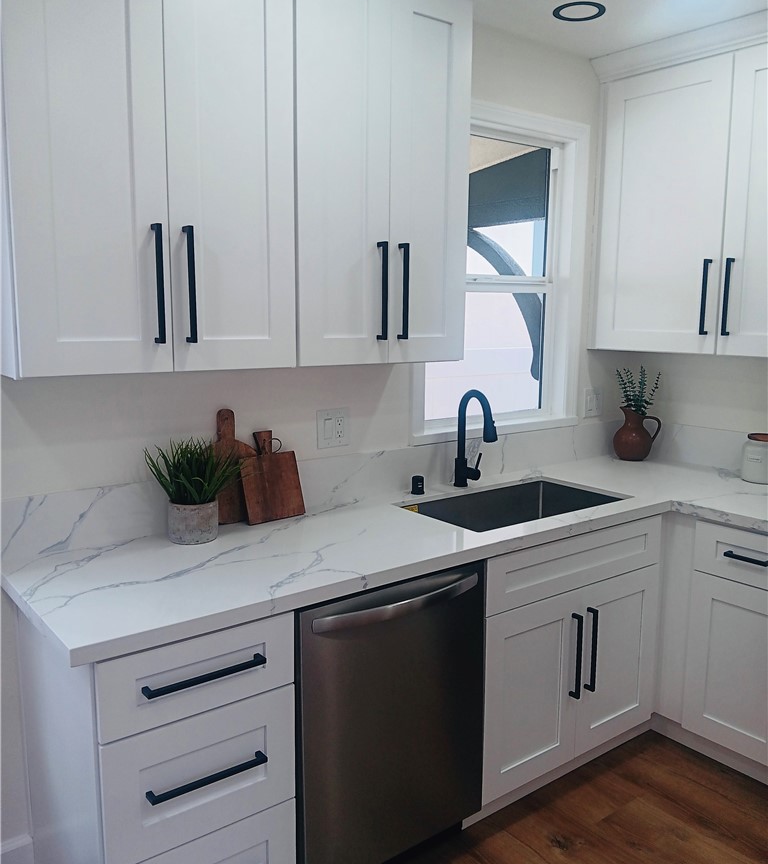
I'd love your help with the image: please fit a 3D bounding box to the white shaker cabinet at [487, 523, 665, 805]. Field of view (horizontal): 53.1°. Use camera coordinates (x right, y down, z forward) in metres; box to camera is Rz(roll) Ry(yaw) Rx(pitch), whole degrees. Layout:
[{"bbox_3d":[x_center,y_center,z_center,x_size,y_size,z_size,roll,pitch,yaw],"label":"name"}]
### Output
[{"bbox_3d":[0.429,0.653,2.673,0.836,0.780,0.620,-6,11,-37],"label":"white shaker cabinet"}]

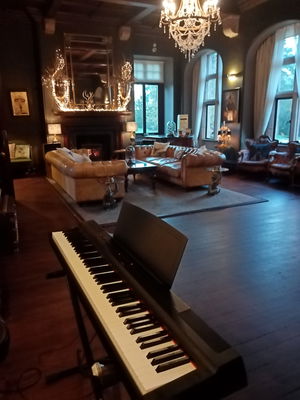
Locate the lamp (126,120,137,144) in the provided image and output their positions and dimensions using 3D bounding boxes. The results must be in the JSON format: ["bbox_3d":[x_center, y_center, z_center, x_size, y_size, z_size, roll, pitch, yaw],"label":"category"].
[{"bbox_3d":[-0.542,-2.083,9.150,0.330,0.585,0.330,-1,14,0],"label":"lamp"}]

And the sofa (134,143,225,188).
[{"bbox_3d":[0.635,-0.929,7.697,1.000,0.760,2.860,-7,15,-23],"label":"sofa"}]

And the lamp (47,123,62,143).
[{"bbox_3d":[-2.727,-1.915,8.650,0.370,0.559,0.370,-1,14,0],"label":"lamp"}]

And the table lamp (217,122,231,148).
[{"bbox_3d":[2.125,-1.889,8.650,0.410,0.693,0.410,-1,14,0],"label":"table lamp"}]

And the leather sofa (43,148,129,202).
[{"bbox_3d":[-1.516,-0.625,6.562,1.000,0.760,2.860,-7,15,-24],"label":"leather sofa"}]

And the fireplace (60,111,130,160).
[{"bbox_3d":[-1.693,-1.810,9.262,2.280,1.764,0.420,-5,15,-17],"label":"fireplace"}]

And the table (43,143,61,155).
[{"bbox_3d":[-2.807,-1.182,8.701,0.480,0.838,0.420,-5,15,-17],"label":"table"}]

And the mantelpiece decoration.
[{"bbox_3d":[-1.833,-3.584,9.040,2.620,1.814,0.350,-5,15,-17],"label":"mantelpiece decoration"}]

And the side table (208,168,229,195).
[{"bbox_3d":[1.372,-0.416,6.121,0.440,0.510,0.440,-1,14,0],"label":"side table"}]

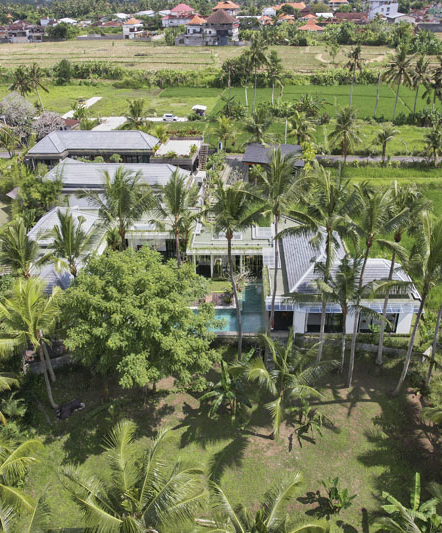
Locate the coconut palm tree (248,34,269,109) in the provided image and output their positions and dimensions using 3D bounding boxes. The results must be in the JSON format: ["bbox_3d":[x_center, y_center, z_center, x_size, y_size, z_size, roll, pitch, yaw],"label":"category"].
[{"bbox_3d":[9.830,-53.300,136.420,6.300,19.500,6.300,0,29,0],"label":"coconut palm tree"}]

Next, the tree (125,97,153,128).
[{"bbox_3d":[-19.480,-36.880,116.850,6.890,7.210,6.890,0,29,0],"label":"tree"}]

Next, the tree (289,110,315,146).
[{"bbox_3d":[16.430,-27.530,100.410,5.710,9.120,5.710,0,27,0],"label":"tree"}]

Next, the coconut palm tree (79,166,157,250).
[{"bbox_3d":[-7.693,0.497,40.336,6.100,17.600,6.100,-1,29,0],"label":"coconut palm tree"}]

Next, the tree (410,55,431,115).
[{"bbox_3d":[52.220,-47.420,127.950,5.930,14.890,5.930,0,29,0],"label":"tree"}]

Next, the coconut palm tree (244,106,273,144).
[{"bbox_3d":[7.800,-28.110,101.030,6.370,9.560,6.370,0,27,0],"label":"coconut palm tree"}]

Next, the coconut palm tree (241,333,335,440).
[{"bbox_3d":[4.290,8.750,33.760,6.400,8.400,6.400,0,29,0],"label":"coconut palm tree"}]

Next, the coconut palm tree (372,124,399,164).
[{"bbox_3d":[31.720,-23.500,94.110,5.500,7.500,5.500,0,29,0],"label":"coconut palm tree"}]

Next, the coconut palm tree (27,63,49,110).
[{"bbox_3d":[-47.321,-45.501,126.313,5.700,13.200,5.700,-1,29,0],"label":"coconut palm tree"}]

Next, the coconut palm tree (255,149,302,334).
[{"bbox_3d":[4.750,-0.220,40.390,4.540,19.090,4.540,0,27,0],"label":"coconut palm tree"}]

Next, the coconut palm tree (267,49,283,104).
[{"bbox_3d":[15.180,-52.660,137.450,4.630,14.840,4.630,0,29,0],"label":"coconut palm tree"}]

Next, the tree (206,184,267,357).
[{"bbox_3d":[1.130,1.050,40.390,5.090,16.840,5.090,0,27,0],"label":"tree"}]

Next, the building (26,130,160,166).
[{"bbox_3d":[-22.536,-21.239,88.163,22.400,5.800,9.000,0,29,2],"label":"building"}]

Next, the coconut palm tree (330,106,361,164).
[{"bbox_3d":[23.380,-24.750,91.810,6.190,10.270,6.190,0,29,0],"label":"coconut palm tree"}]

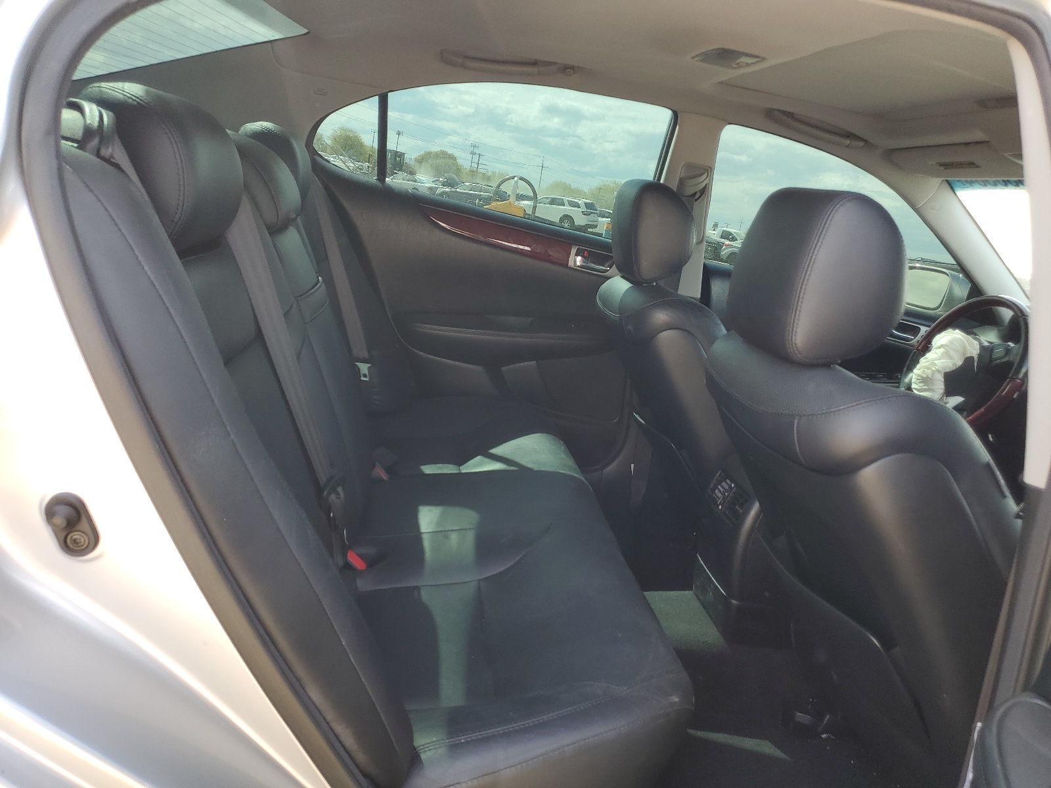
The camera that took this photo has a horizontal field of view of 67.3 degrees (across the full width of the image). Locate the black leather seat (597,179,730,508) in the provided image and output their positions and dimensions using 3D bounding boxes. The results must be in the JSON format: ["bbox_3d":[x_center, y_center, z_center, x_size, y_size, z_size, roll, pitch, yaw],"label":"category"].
[{"bbox_3d":[0.542,0.064,1.871,0.840,0.990,0.530,7,14,-10],"label":"black leather seat"}]

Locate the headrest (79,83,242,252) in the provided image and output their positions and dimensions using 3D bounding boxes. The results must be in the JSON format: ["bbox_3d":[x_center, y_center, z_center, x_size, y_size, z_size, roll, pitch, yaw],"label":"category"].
[{"bbox_3d":[-0.405,-0.257,0.907,0.155,0.180,0.260,-8,16,-6],"label":"headrest"}]

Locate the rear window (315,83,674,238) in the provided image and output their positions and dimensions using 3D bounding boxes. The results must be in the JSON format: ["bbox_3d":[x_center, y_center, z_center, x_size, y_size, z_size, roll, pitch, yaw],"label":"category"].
[{"bbox_3d":[-0.083,-0.584,1.912,0.840,0.340,0.040,7,33,-10],"label":"rear window"}]

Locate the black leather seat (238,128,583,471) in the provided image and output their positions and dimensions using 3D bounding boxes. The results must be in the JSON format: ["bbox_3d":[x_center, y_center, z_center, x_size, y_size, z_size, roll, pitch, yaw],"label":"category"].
[{"bbox_3d":[-0.293,-0.110,1.740,0.780,0.830,0.530,7,14,-10],"label":"black leather seat"}]

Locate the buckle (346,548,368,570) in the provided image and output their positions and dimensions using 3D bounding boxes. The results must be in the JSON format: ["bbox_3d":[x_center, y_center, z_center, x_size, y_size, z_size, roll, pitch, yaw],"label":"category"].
[{"bbox_3d":[-0.262,0.258,1.229,0.022,0.035,0.030,-10,17,-6],"label":"buckle"}]

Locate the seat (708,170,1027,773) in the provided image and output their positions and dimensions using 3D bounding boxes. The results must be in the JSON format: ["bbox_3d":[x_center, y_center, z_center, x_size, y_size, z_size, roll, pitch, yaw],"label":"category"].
[{"bbox_3d":[0.644,0.256,1.184,0.840,0.990,0.530,7,14,-10],"label":"seat"}]

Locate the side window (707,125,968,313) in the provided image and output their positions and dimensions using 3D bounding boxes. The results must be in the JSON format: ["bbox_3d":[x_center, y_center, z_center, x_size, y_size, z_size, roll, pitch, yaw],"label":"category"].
[{"bbox_3d":[0.855,-0.441,2.091,0.900,0.380,0.040,7,33,-10],"label":"side window"}]

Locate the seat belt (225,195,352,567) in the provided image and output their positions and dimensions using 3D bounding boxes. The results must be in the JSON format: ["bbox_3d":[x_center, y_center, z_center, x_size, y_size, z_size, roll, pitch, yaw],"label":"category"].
[{"bbox_3d":[-0.335,-0.002,1.166,0.070,0.600,0.070,-13,17,-5],"label":"seat belt"}]

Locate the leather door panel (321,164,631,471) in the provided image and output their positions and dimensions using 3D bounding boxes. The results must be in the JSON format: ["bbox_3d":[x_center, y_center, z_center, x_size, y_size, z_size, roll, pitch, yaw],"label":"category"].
[{"bbox_3d":[-0.097,-0.154,2.040,0.920,0.690,0.140,7,14,-10],"label":"leather door panel"}]

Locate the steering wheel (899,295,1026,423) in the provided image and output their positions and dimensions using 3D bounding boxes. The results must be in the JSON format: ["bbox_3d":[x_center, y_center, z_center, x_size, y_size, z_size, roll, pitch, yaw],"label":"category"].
[{"bbox_3d":[1.053,-0.071,1.909,0.110,0.390,0.390,31,9,-15],"label":"steering wheel"}]

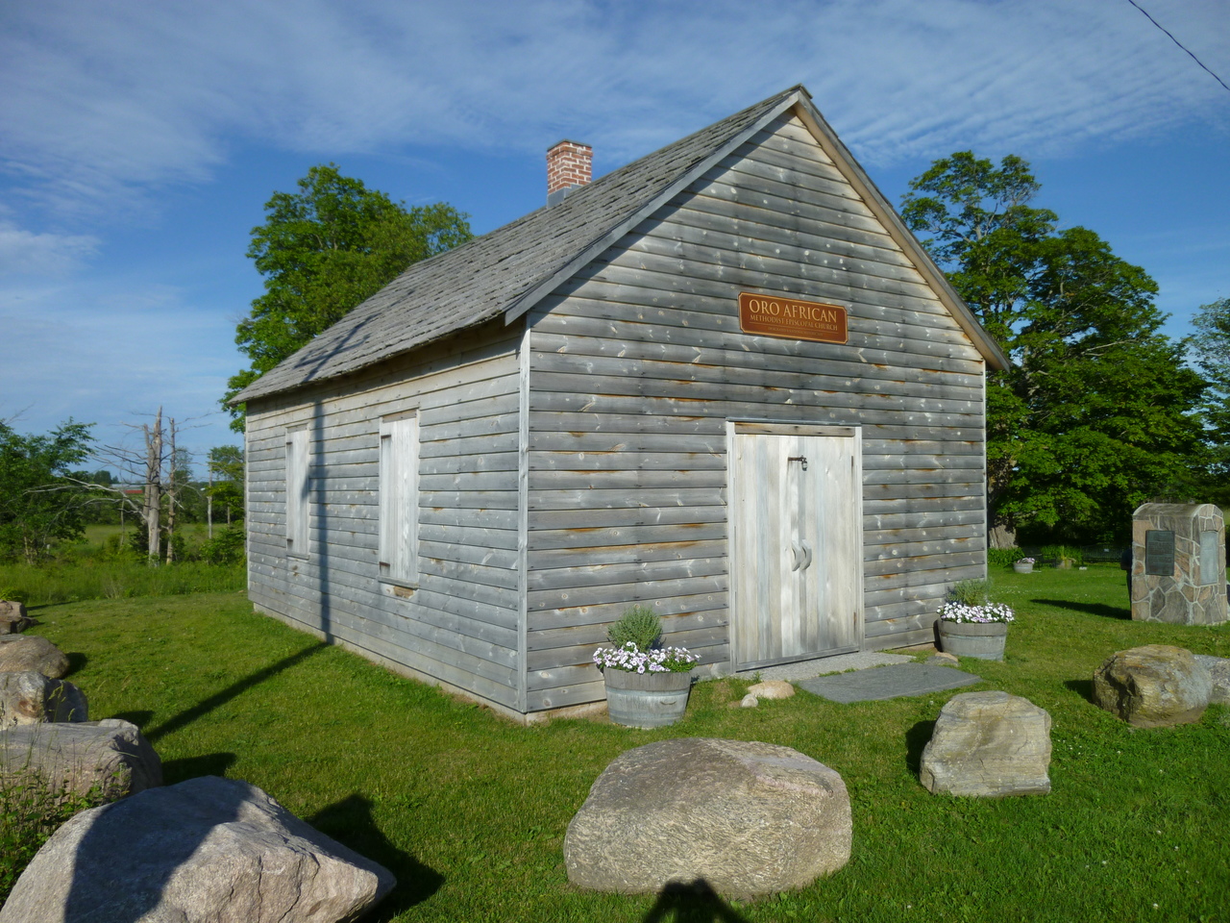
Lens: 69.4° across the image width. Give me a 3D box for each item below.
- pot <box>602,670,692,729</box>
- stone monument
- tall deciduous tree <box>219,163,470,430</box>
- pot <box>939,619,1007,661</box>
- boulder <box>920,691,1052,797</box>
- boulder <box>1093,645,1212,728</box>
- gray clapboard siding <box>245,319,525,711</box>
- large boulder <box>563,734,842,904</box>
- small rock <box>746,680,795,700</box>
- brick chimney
[{"bbox_3d":[0.250,1.743,6.660,0.660,0.368,0.660,0,-2,0],"label":"pot"},{"bbox_3d":[7.242,1.273,11.435,0.840,1.500,0.700,1,-2,-33],"label":"stone monument"},{"bbox_3d":[-8.936,-3.360,30.095,9.000,13.357,9.000,0,-2,0],"label":"tall deciduous tree"},{"bbox_3d":[3.701,1.806,9.052,0.643,0.356,0.643,1,-2,-35],"label":"pot"},{"bbox_3d":[2.092,1.582,5.045,0.690,0.500,0.480,-1,-2,22],"label":"boulder"},{"bbox_3d":[3.909,1.623,6.483,0.750,0.490,0.660,-1,-2,31],"label":"boulder"},{"bbox_3d":[-3.171,0.462,10.206,0.120,3.036,8.910,1,-2,-35],"label":"gray clapboard siding"},{"bbox_3d":[0.419,1.538,4.017,1.250,0.540,0.820,-1,-2,6],"label":"large boulder"},{"bbox_3d":[1.308,1.866,7.312,0.370,0.130,0.280,-1,-2,10],"label":"small rock"},{"bbox_3d":[-0.572,-3.582,11.262,0.410,0.770,0.410,1,-2,-35],"label":"brick chimney"}]

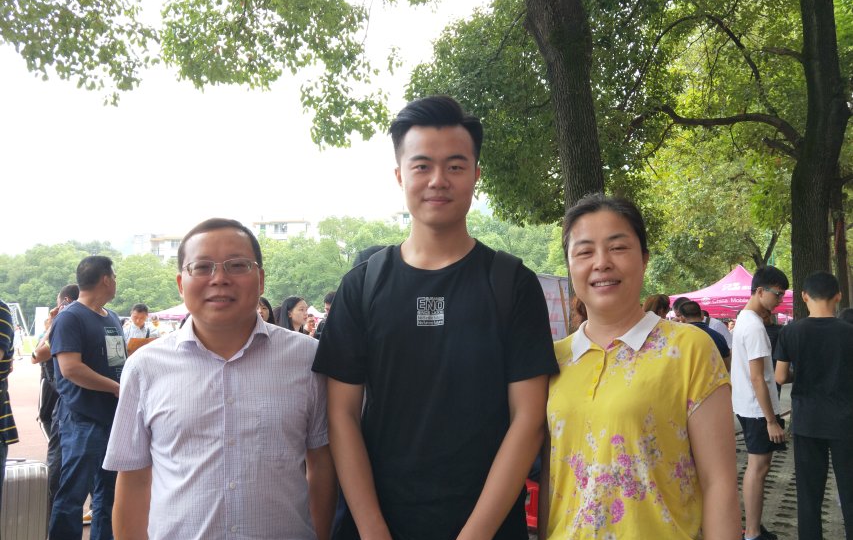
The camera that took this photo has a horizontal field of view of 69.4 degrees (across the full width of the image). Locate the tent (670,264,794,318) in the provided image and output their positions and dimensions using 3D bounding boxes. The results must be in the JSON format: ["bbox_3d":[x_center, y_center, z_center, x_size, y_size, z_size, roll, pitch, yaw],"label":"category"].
[{"bbox_3d":[7.225,1.249,14.073,3.100,2.750,3.100,-2,-6,21],"label":"tent"}]

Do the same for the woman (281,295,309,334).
[{"bbox_3d":[-1.019,1.002,4.675,0.320,1.610,0.460,-3,-6,27],"label":"woman"}]

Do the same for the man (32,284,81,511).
[{"bbox_3d":[-2.696,0.955,4.521,0.420,1.700,0.520,-2,-6,15],"label":"man"}]

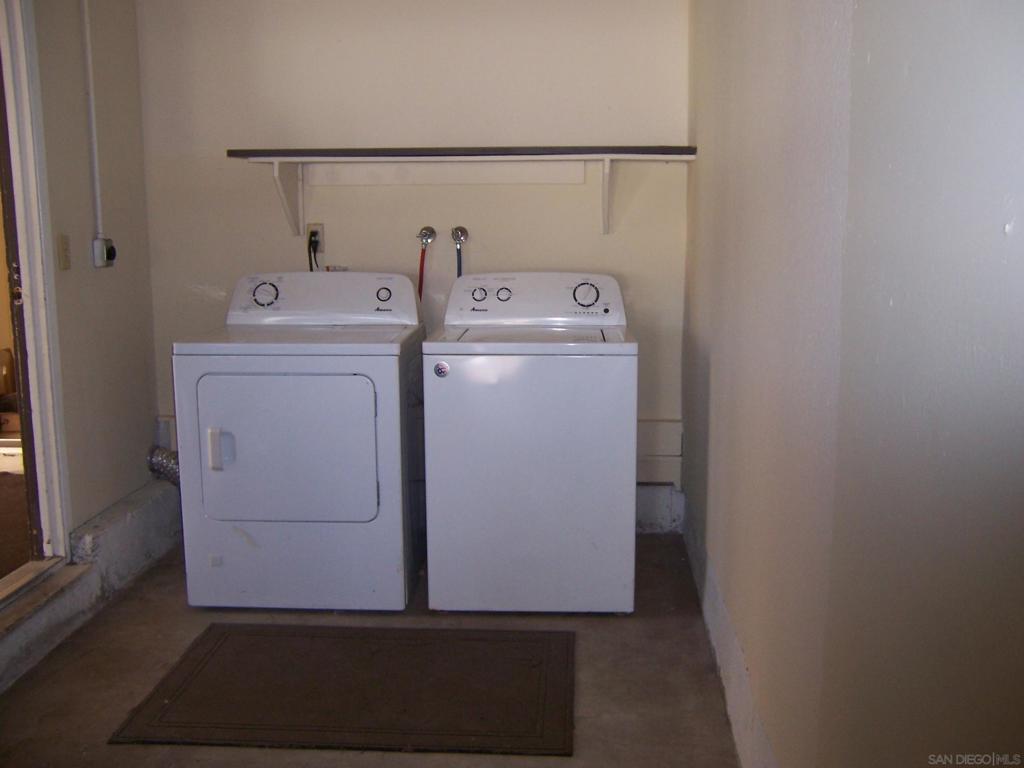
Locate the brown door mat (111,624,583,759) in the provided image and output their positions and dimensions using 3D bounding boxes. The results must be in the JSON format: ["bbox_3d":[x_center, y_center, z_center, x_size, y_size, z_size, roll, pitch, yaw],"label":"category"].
[{"bbox_3d":[-0.415,0.857,2.816,1.187,0.010,0.726,0,10,4],"label":"brown door mat"}]

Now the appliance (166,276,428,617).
[{"bbox_3d":[-0.712,0.175,3.533,0.738,1.105,0.700,0,10,3],"label":"appliance"}]

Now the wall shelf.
[{"bbox_3d":[-0.184,-0.731,3.743,1.720,0.317,0.290,0,10,2],"label":"wall shelf"}]

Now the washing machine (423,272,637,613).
[{"bbox_3d":[0.076,0.172,3.533,0.695,1.105,0.680,0,10,3],"label":"washing machine"}]

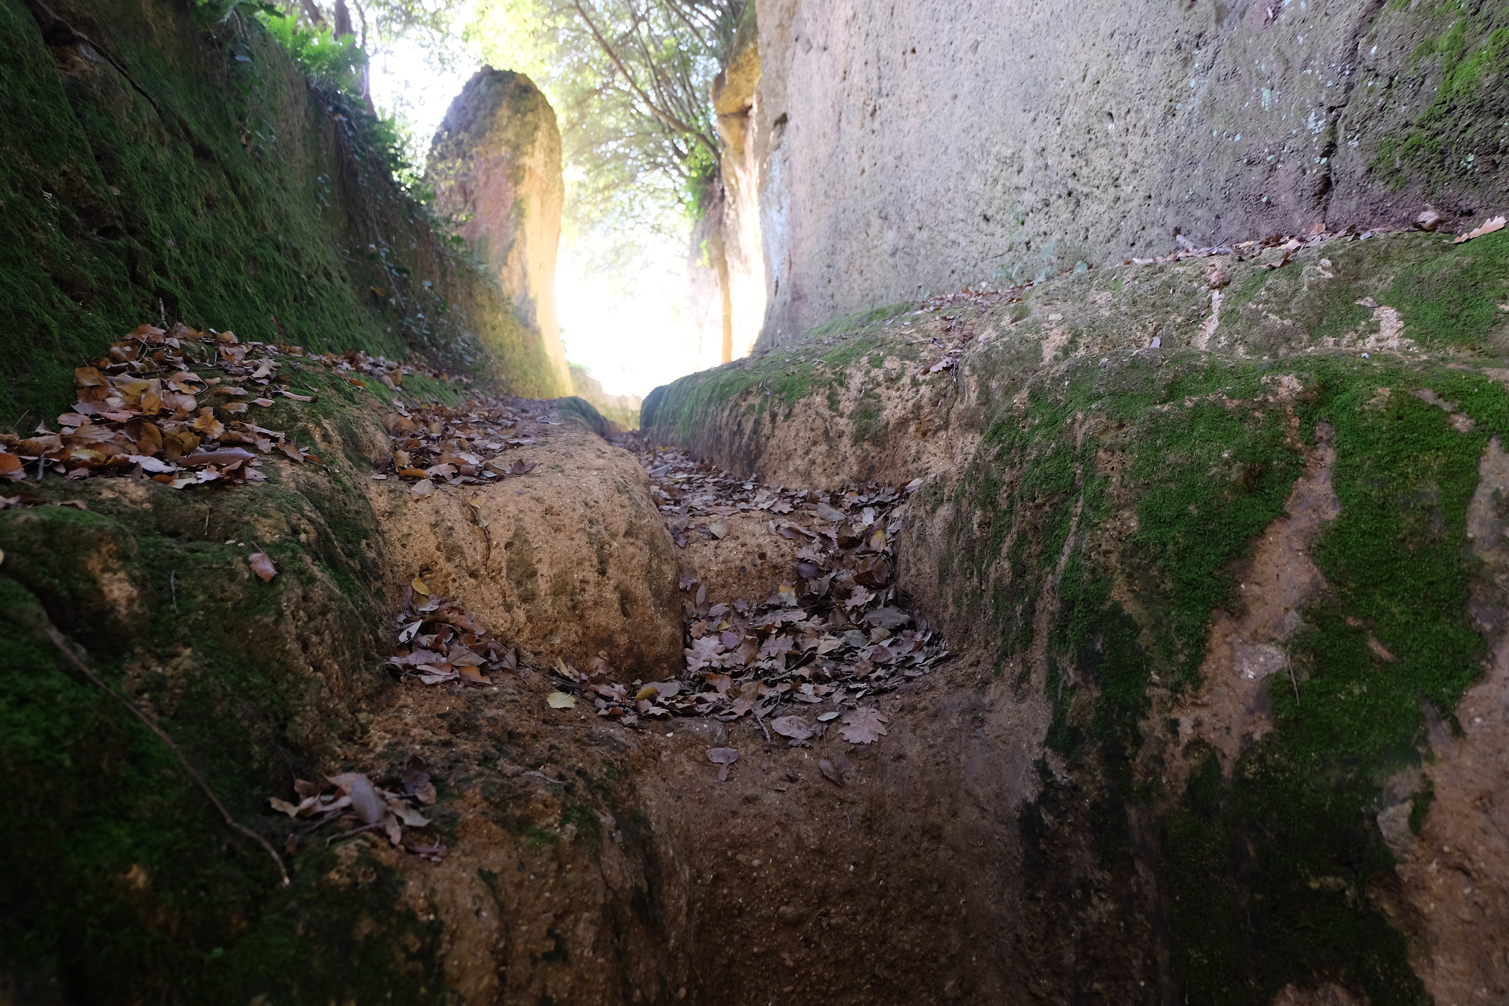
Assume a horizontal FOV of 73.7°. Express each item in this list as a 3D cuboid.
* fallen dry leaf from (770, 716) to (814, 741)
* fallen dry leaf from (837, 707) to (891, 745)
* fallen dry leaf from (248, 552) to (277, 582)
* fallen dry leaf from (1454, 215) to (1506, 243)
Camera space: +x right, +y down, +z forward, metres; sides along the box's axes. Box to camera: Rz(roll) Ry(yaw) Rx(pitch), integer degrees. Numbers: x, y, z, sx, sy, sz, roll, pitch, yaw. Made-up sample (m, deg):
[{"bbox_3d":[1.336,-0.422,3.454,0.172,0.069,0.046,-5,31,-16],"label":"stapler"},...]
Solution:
[{"bbox_3d":[0.057,0.328,1.474,0.077,0.012,0.049,14,24,34],"label":"fallen dry leaf"},{"bbox_3d":[0.159,0.321,1.452,0.069,0.012,0.101,4,20,10],"label":"fallen dry leaf"},{"bbox_3d":[-0.635,0.083,1.300,0.027,0.012,0.051,-14,53,-30],"label":"fallen dry leaf"},{"bbox_3d":[1.154,-0.435,1.601,0.106,0.015,0.035,-24,35,-5],"label":"fallen dry leaf"}]

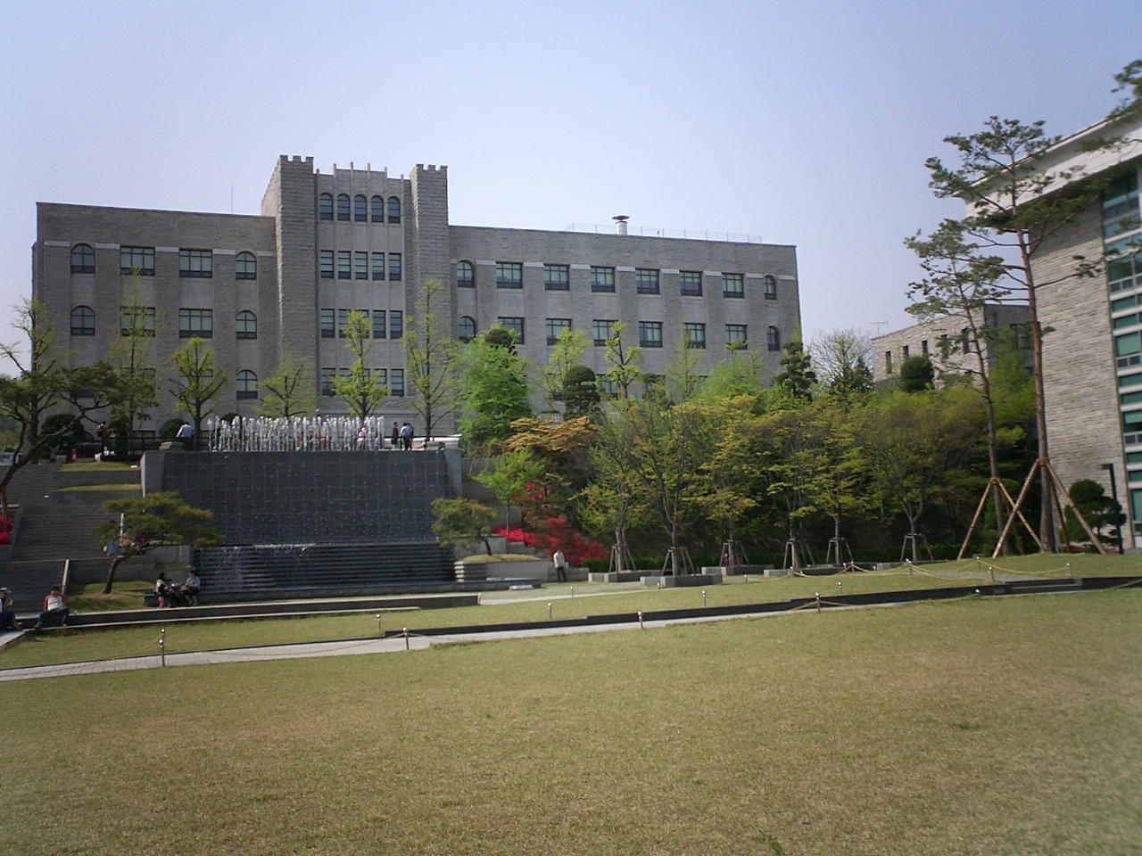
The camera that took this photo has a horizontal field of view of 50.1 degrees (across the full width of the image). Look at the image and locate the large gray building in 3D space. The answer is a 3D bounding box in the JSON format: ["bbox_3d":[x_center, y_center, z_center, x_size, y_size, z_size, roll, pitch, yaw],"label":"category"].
[{"bbox_3d":[-10.060,-6.431,92.726,55.600,20.600,20.000,0,-7,-19],"label":"large gray building"}]

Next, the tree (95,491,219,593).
[{"bbox_3d":[-15.719,4.333,46.500,4.450,3.750,3.900,0,-7,-19],"label":"tree"}]

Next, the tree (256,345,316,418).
[{"bbox_3d":[-13.427,-1.627,57.500,2.858,4.662,2.690,-2,-6,0],"label":"tree"}]

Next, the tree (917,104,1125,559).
[{"bbox_3d":[17.281,-3.770,45.537,6.670,16.620,6.200,-5,-7,21],"label":"tree"}]

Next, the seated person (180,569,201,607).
[{"bbox_3d":[-13.995,5.944,45.000,0.620,1.322,0.800,-2,-6,-1],"label":"seated person"}]

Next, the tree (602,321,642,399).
[{"bbox_3d":[3.615,-2.859,82.817,2.680,8.790,2.680,0,-7,-19],"label":"tree"}]

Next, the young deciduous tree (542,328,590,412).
[{"bbox_3d":[-0.166,-2.514,81.449,3.230,8.280,3.230,0,-7,-19],"label":"young deciduous tree"}]

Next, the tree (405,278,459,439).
[{"bbox_3d":[-6.832,-3.192,60.500,2.742,8.583,2.653,-2,-6,0],"label":"tree"}]

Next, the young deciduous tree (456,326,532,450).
[{"bbox_3d":[-3.857,-1.911,61.000,3.834,6.387,3.567,-2,-6,0],"label":"young deciduous tree"}]

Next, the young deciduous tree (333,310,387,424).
[{"bbox_3d":[-10.198,-2.348,59.000,2.674,6.749,2.587,-2,-6,0],"label":"young deciduous tree"}]

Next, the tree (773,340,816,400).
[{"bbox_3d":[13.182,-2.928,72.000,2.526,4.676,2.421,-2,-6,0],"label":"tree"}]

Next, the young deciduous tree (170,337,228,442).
[{"bbox_3d":[-22.140,-1.684,72.588,3.310,7.420,3.310,0,-7,-19],"label":"young deciduous tree"}]

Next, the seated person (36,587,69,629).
[{"bbox_3d":[-15.980,5.537,37.600,0.900,1.270,0.900,0,-7,-19],"label":"seated person"}]

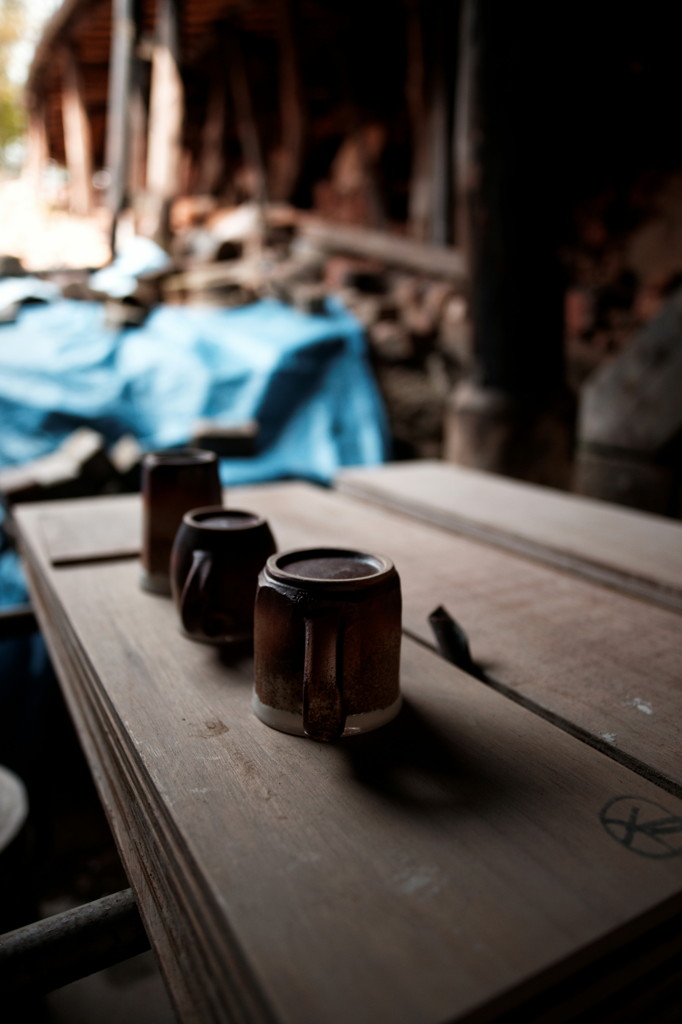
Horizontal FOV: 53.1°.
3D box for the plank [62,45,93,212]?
[{"bbox_3d":[-2.486,-3.550,6.404,0.234,1.465,0.180,-4,14,-19],"label":"plank"}]

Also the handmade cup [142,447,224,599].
[{"bbox_3d":[-0.139,0.008,0.595,0.071,0.113,0.071,-1,14,-13],"label":"handmade cup"}]

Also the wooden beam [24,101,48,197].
[{"bbox_3d":[-4.017,-4.773,9.002,0.251,1.159,0.251,-1,15,-24],"label":"wooden beam"}]

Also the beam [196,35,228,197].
[{"bbox_3d":[-1.183,-3.639,6.304,0.194,1.367,0.194,3,14,-12],"label":"beam"}]

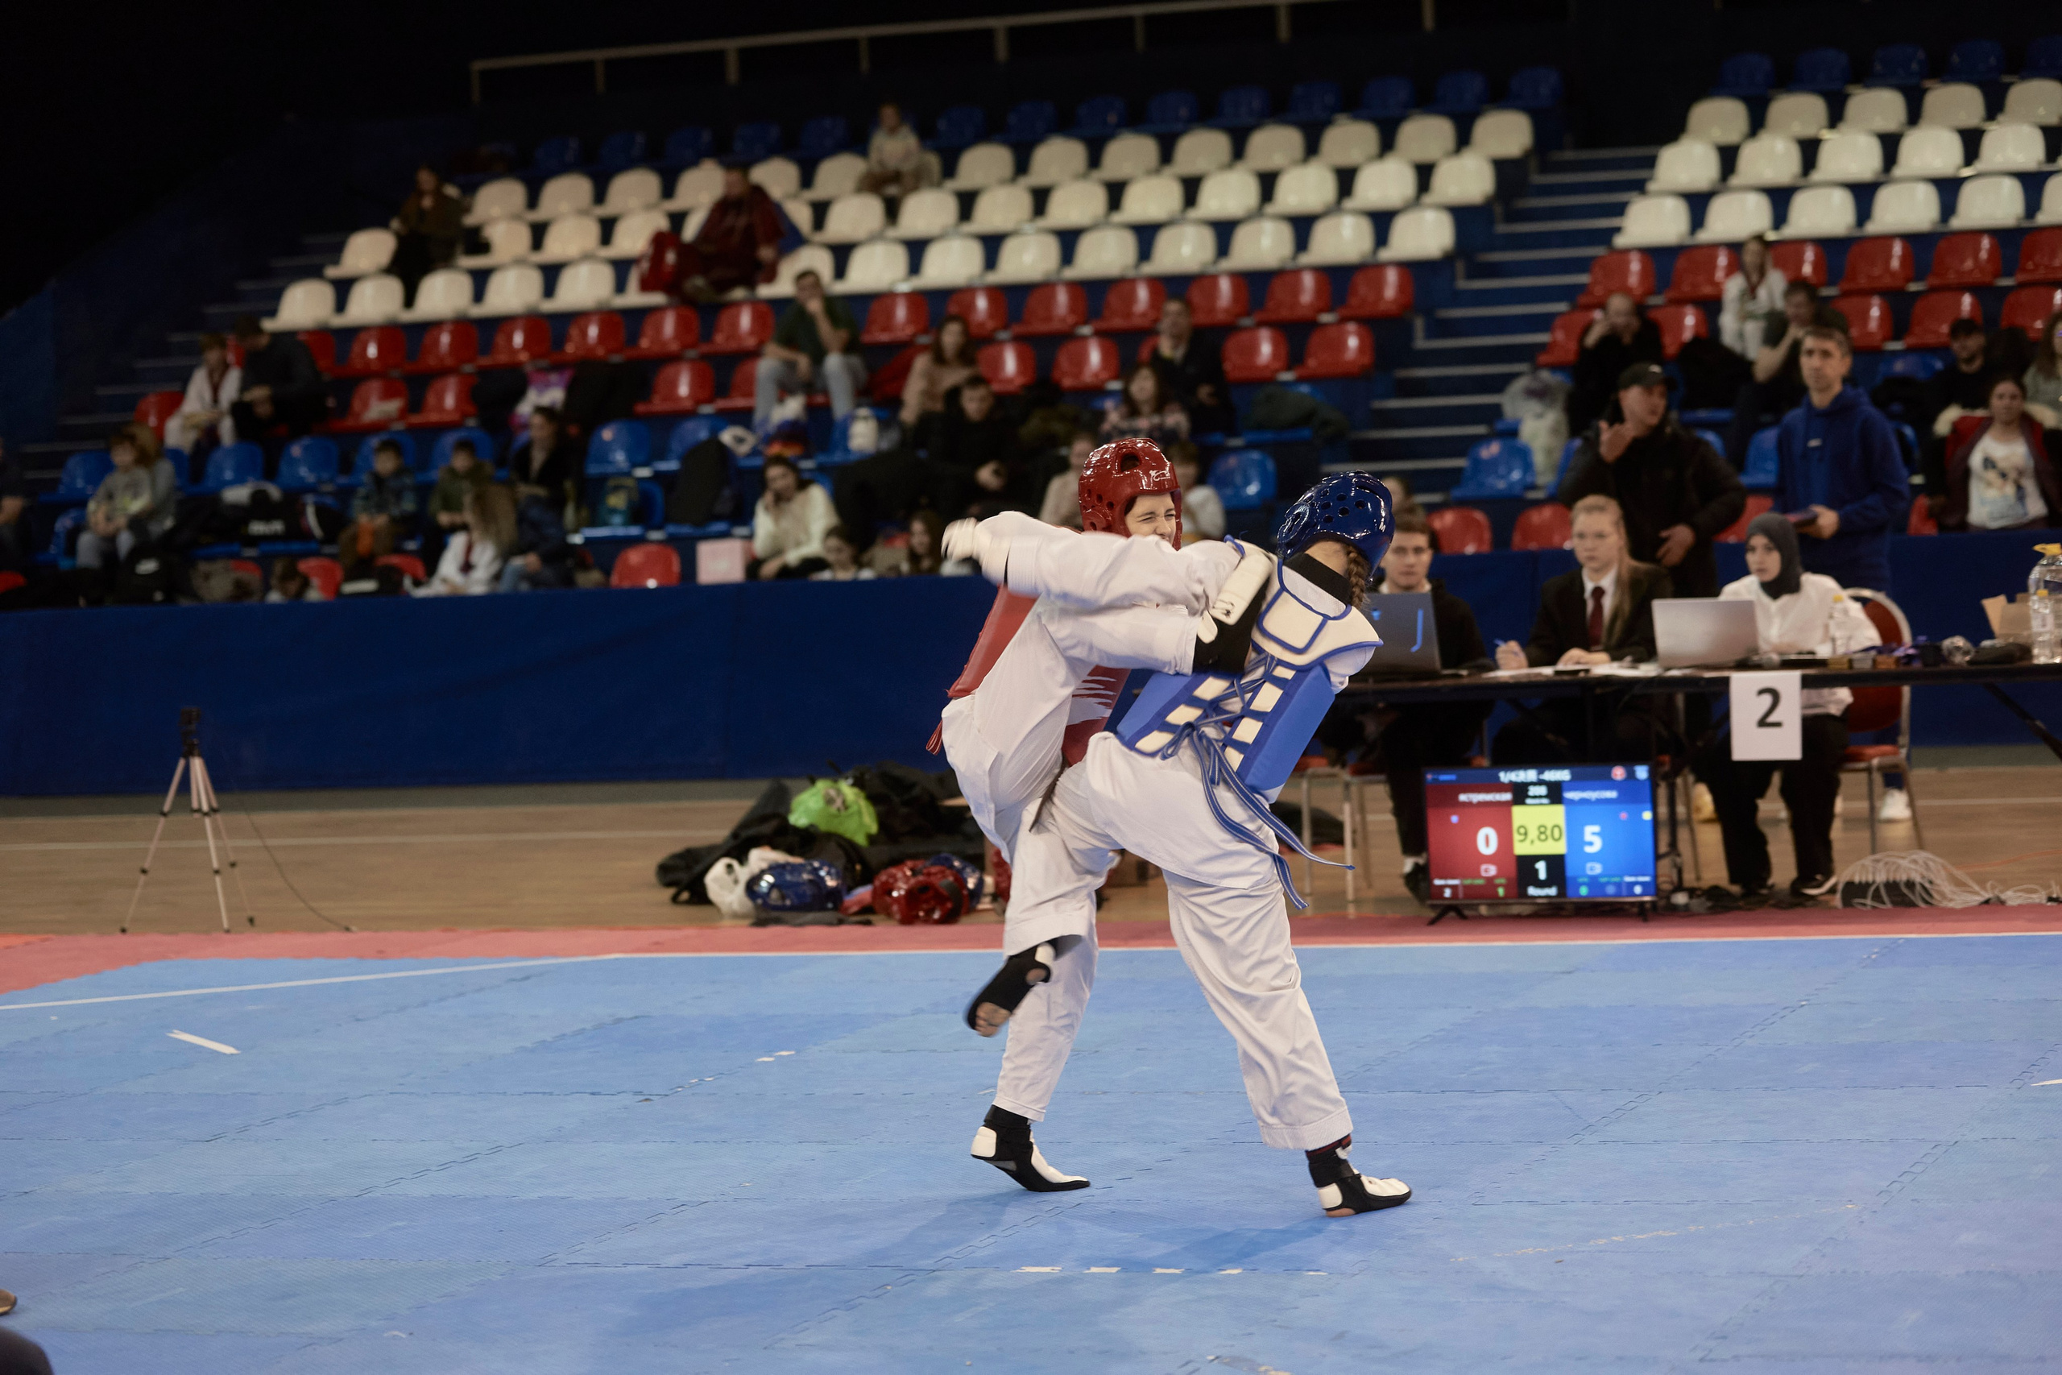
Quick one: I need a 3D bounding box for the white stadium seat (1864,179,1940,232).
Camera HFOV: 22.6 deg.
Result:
[{"bbox_3d":[4.821,-2.664,28.476,0.410,0.310,0.370,-2,3,20],"label":"white stadium seat"}]

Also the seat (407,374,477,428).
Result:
[{"bbox_3d":[-3.486,-1.693,30.445,0.410,0.320,0.380,-2,3,19],"label":"seat"}]

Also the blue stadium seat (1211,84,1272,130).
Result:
[{"bbox_3d":[1.359,-3.776,33.626,0.410,0.300,0.380,-2,3,18],"label":"blue stadium seat"}]

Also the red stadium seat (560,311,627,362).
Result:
[{"bbox_3d":[-2.917,-2.299,33.791,0.400,0.305,0.390,-2,3,20],"label":"red stadium seat"}]

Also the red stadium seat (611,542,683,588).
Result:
[{"bbox_3d":[-1.907,-0.570,25.524,0.395,0.290,0.355,-2,3,20],"label":"red stadium seat"}]

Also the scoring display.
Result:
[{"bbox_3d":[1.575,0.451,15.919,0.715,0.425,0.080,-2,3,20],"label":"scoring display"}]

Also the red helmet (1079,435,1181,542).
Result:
[{"bbox_3d":[0.212,-0.393,10.750,0.205,0.250,0.240,-5,14,-45],"label":"red helmet"}]

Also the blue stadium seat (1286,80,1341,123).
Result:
[{"bbox_3d":[1.783,-3.691,32.461,0.410,0.310,0.370,-2,3,20],"label":"blue stadium seat"}]

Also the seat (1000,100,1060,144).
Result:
[{"bbox_3d":[-0.025,-3.732,34.086,0.410,0.300,0.380,-2,3,18],"label":"seat"}]

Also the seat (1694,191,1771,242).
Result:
[{"bbox_3d":[4.000,-2.650,29.186,0.400,0.315,0.370,-2,3,20],"label":"seat"}]

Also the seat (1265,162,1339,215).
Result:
[{"bbox_3d":[1.651,-3.031,31.393,0.410,0.315,0.390,-2,3,18],"label":"seat"}]

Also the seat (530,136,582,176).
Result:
[{"bbox_3d":[-3.089,-3.459,33.566,0.395,0.290,0.355,-2,3,20],"label":"seat"}]

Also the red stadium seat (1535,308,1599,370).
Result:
[{"bbox_3d":[2.891,-1.840,27.115,0.410,0.310,0.370,-2,3,20],"label":"red stadium seat"}]

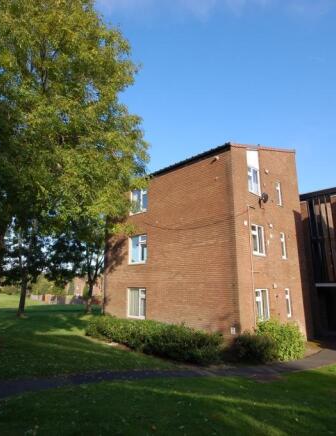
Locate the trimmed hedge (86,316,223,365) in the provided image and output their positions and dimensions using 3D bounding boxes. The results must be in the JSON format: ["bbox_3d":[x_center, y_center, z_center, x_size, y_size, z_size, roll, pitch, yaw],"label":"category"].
[{"bbox_3d":[-1.045,4.545,10.891,1.510,0.850,6.880,13,-18,-43],"label":"trimmed hedge"}]

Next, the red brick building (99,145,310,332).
[{"bbox_3d":[1.889,1.094,15.388,6.930,9.900,8.590,13,-18,-43],"label":"red brick building"}]

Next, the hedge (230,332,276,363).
[{"bbox_3d":[2.772,4.069,8.579,1.310,0.800,1.140,13,-18,-43],"label":"hedge"}]

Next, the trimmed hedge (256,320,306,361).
[{"bbox_3d":[3.928,4.176,9.445,1.560,1.130,1.330,13,-18,-43],"label":"trimmed hedge"}]

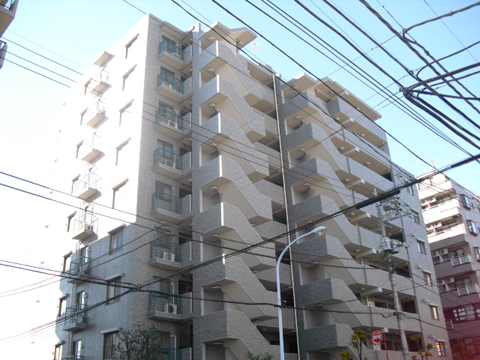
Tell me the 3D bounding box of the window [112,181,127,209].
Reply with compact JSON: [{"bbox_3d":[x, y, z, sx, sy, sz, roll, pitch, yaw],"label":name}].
[{"bbox_3d":[-7.176,0.878,30.036,0.120,1.230,1.390,21,-35,-40],"label":"window"}]

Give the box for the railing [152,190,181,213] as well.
[{"bbox_3d":[-4.224,1.510,29.313,1.701,1.092,0.523,21,-35,-40],"label":"railing"}]

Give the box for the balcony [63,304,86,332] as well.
[{"bbox_3d":[-9.718,8.130,29.332,0.508,1.291,1.501,21,-35,-40],"label":"balcony"}]

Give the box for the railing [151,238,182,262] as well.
[{"bbox_3d":[-4.154,4.079,28.174,1.702,1.103,0.530,21,-34,-40],"label":"railing"}]

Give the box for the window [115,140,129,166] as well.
[{"bbox_3d":[-7.363,-1.658,31.284,0.180,1.300,1.480,21,-34,-40],"label":"window"}]

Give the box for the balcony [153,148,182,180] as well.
[{"bbox_3d":[-4.332,-0.950,30.505,1.701,1.341,0.523,21,-35,-40],"label":"balcony"}]

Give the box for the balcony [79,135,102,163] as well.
[{"bbox_3d":[-10.121,-2.194,34.206,0.600,1.311,1.547,21,-34,-40],"label":"balcony"}]

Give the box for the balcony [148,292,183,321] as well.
[{"bbox_3d":[-3.962,6.721,26.611,1.720,1.384,0.580,21,-35,-38],"label":"balcony"}]

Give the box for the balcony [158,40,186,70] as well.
[{"bbox_3d":[-4.672,-8.666,34.243,1.701,1.341,0.523,21,-35,-40],"label":"balcony"}]

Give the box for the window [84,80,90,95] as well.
[{"bbox_3d":[-11.770,-7.335,38.760,0.120,1.087,0.881,21,-35,-40],"label":"window"}]

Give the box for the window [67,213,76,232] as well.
[{"bbox_3d":[-11.719,2.957,34.711,0.183,1.119,1.018,21,-35,-38],"label":"window"}]

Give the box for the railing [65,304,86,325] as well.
[{"bbox_3d":[-9.711,7.947,29.287,0.550,1.069,1.547,21,-34,-40],"label":"railing"}]

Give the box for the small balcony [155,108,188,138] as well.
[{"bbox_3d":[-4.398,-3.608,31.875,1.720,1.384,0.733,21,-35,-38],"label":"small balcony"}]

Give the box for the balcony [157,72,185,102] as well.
[{"bbox_3d":[-4.612,-6.189,33.162,1.732,1.380,0.600,21,-34,-40],"label":"balcony"}]

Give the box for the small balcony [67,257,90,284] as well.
[{"bbox_3d":[-9.831,5.558,30.578,0.508,1.291,1.501,21,-35,-40],"label":"small balcony"}]

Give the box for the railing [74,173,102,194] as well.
[{"bbox_3d":[-10.201,0.283,33.572,0.621,1.068,1.694,21,-35,-38],"label":"railing"}]

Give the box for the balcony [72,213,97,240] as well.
[{"bbox_3d":[-9.944,2.986,31.824,0.508,1.291,1.501,21,-35,-40],"label":"balcony"}]

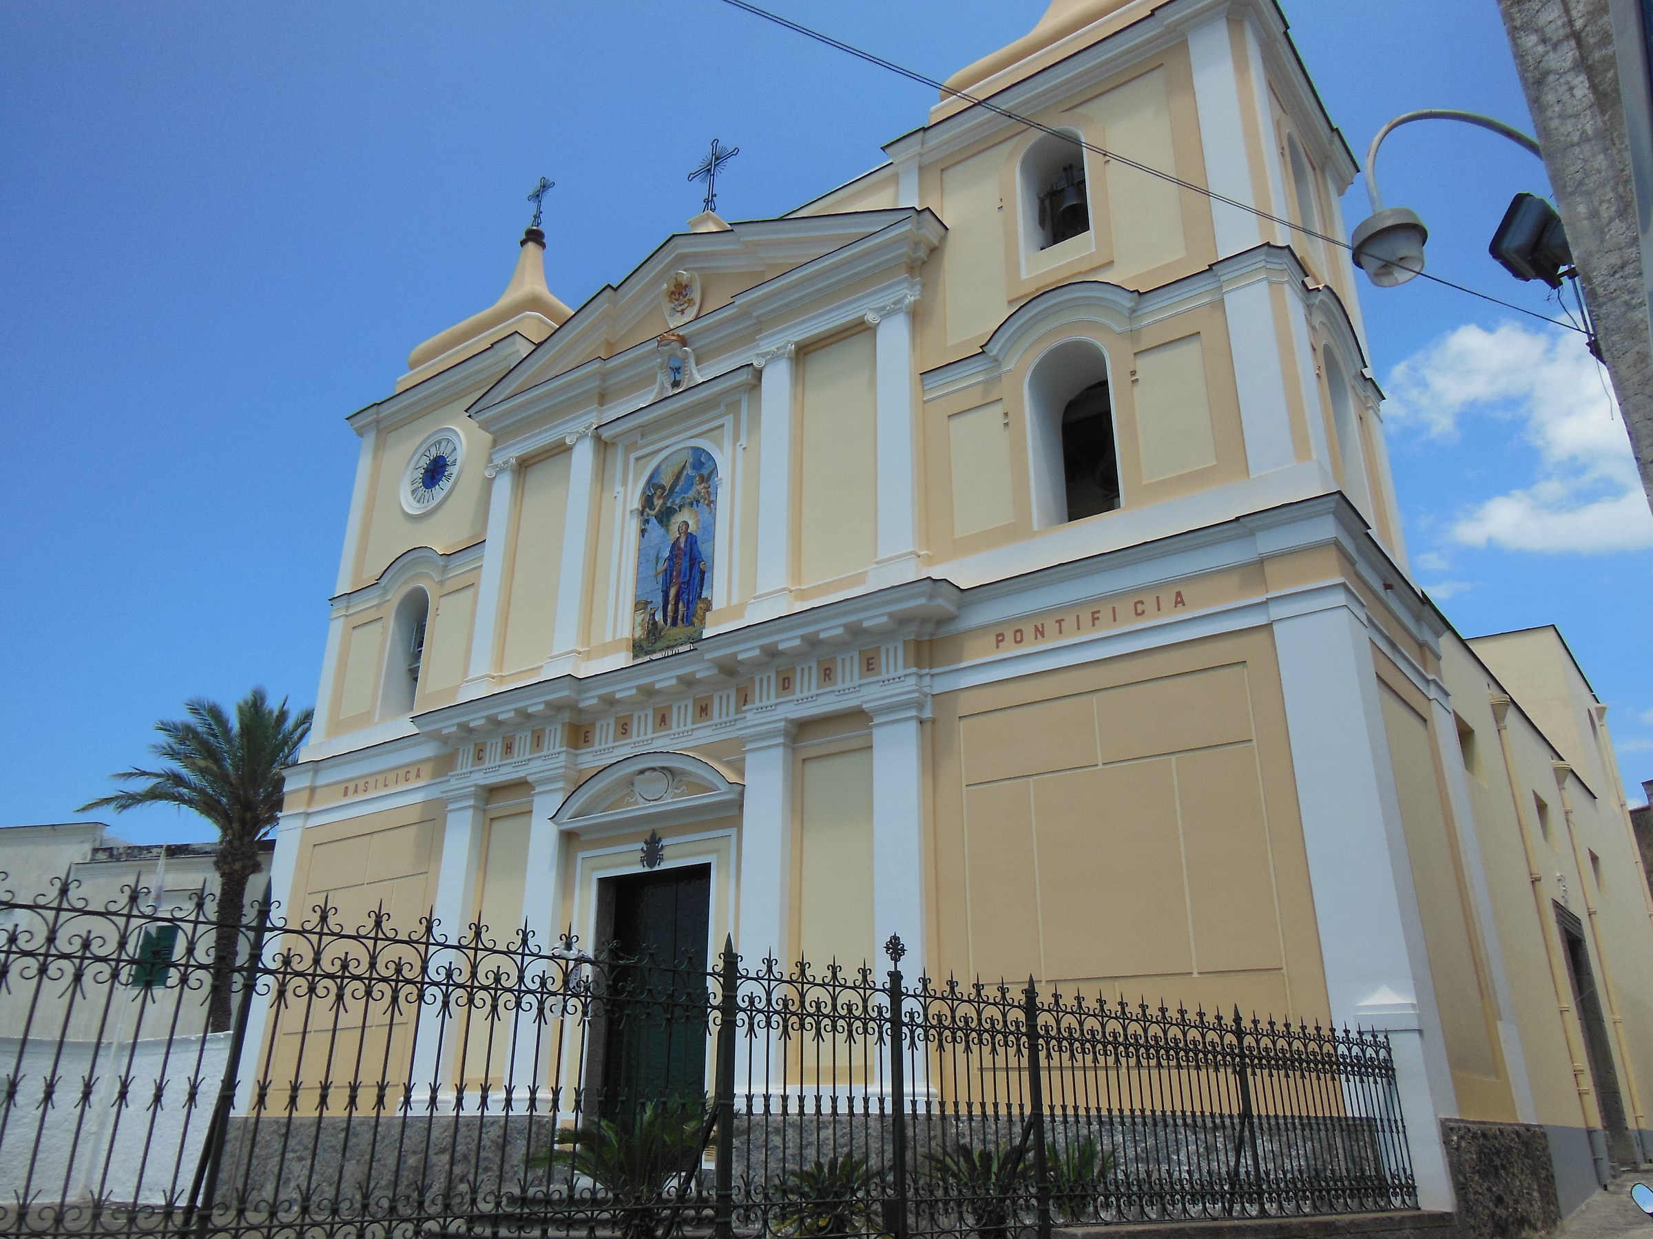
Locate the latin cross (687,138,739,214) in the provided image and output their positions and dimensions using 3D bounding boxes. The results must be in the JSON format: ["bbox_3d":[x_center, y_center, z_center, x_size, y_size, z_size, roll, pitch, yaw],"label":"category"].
[{"bbox_3d":[-2.369,-9.157,24.614,1.310,1.950,0.150,-15,-27,32],"label":"latin cross"}]

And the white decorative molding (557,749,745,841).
[{"bbox_3d":[-2.808,2.796,19.347,4.100,1.120,0.500,-15,-27,32],"label":"white decorative molding"}]

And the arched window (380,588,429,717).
[{"bbox_3d":[-8.703,0.659,25.089,1.150,2.900,0.450,-15,-27,32],"label":"arched window"}]

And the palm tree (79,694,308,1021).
[{"bbox_3d":[-15.228,6.763,30.994,6.600,11.000,6.600,-15,-27,32],"label":"palm tree"}]

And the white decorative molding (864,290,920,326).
[{"bbox_3d":[1.076,-5.049,19.456,0.980,0.440,0.280,-15,-27,32],"label":"white decorative molding"}]

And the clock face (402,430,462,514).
[{"bbox_3d":[-8.771,-3.303,26.541,2.100,2.100,0.150,-15,-27,32],"label":"clock face"}]

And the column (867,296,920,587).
[{"bbox_3d":[1.075,-2.896,18.581,0.920,5.100,0.280,-15,-27,32],"label":"column"}]

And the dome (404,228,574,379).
[{"bbox_3d":[-7.679,-8.164,30.646,4.400,4.700,3.700,-15,-27,32],"label":"dome"}]

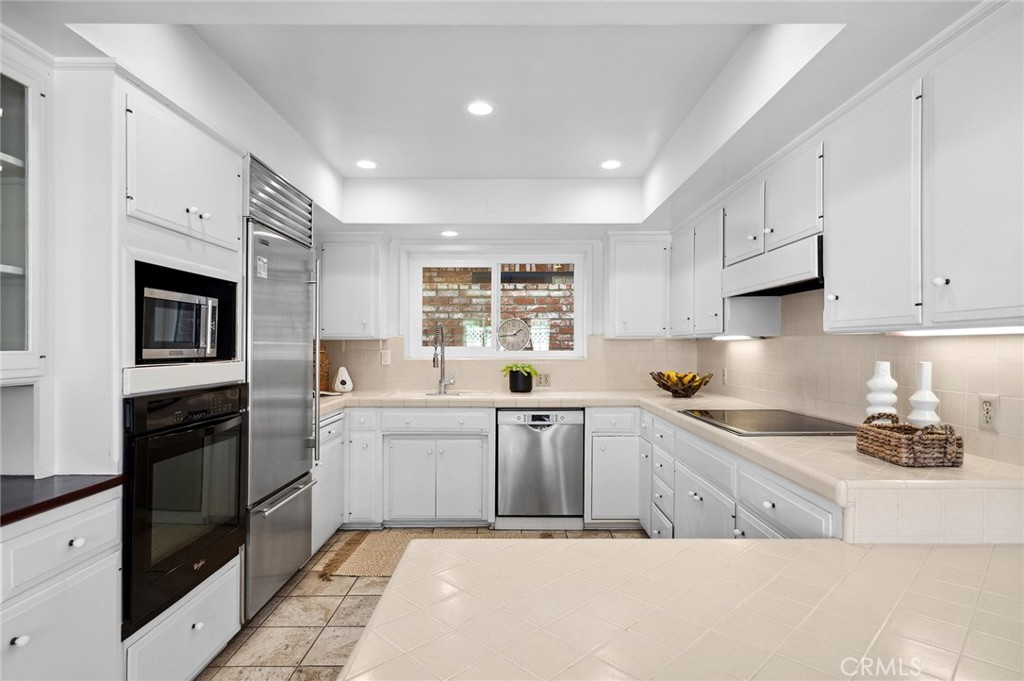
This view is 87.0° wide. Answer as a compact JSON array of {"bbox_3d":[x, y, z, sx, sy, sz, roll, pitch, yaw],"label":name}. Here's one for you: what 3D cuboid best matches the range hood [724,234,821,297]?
[{"bbox_3d":[1.290,-0.312,2.445,0.360,0.160,0.910,0,0,0],"label":"range hood"}]

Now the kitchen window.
[{"bbox_3d":[-0.120,-0.291,4.373,1.455,0.870,0.120,0,0,0],"label":"kitchen window"}]

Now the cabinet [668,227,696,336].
[{"bbox_3d":[1.331,-0.374,3.720,0.322,0.690,0.530,0,0,0],"label":"cabinet"}]

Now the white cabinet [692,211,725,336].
[{"bbox_3d":[1.302,-0.375,3.155,0.330,0.670,0.475,0,0,0],"label":"white cabinet"}]

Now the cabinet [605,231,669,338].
[{"bbox_3d":[0.925,-0.412,4.140,0.440,0.790,0.330,0,0,0],"label":"cabinet"}]

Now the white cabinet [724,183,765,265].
[{"bbox_3d":[1.300,-0.560,2.683,0.330,0.325,0.475,0,0,0],"label":"white cabinet"}]

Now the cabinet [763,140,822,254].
[{"bbox_3d":[1.322,-0.568,2.249,0.322,0.335,0.475,0,0,0],"label":"cabinet"}]

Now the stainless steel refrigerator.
[{"bbox_3d":[-1.444,0.244,2.725,0.620,2.070,0.775,0,0,0],"label":"stainless steel refrigerator"}]

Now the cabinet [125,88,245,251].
[{"bbox_3d":[-1.560,-0.630,2.165,0.560,0.420,0.760,0,0,0],"label":"cabinet"}]

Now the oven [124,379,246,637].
[{"bbox_3d":[-1.535,0.580,2.165,0.600,0.765,0.757,0,0,0],"label":"oven"}]

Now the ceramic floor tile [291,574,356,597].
[{"bbox_3d":[-1.007,1.327,2.935,0.300,0.012,0.292,0,0,0],"label":"ceramic floor tile"}]

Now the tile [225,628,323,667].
[{"bbox_3d":[-1.011,1.323,2.332,0.302,0.012,0.307,0,0,0],"label":"tile"}]

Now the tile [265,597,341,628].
[{"bbox_3d":[-1.006,1.306,2.605,0.300,0.010,0.300,0,0,0],"label":"tile"}]

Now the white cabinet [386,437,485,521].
[{"bbox_3d":[-0.529,0.971,4.041,0.695,0.590,0.570,0,0,0],"label":"white cabinet"}]

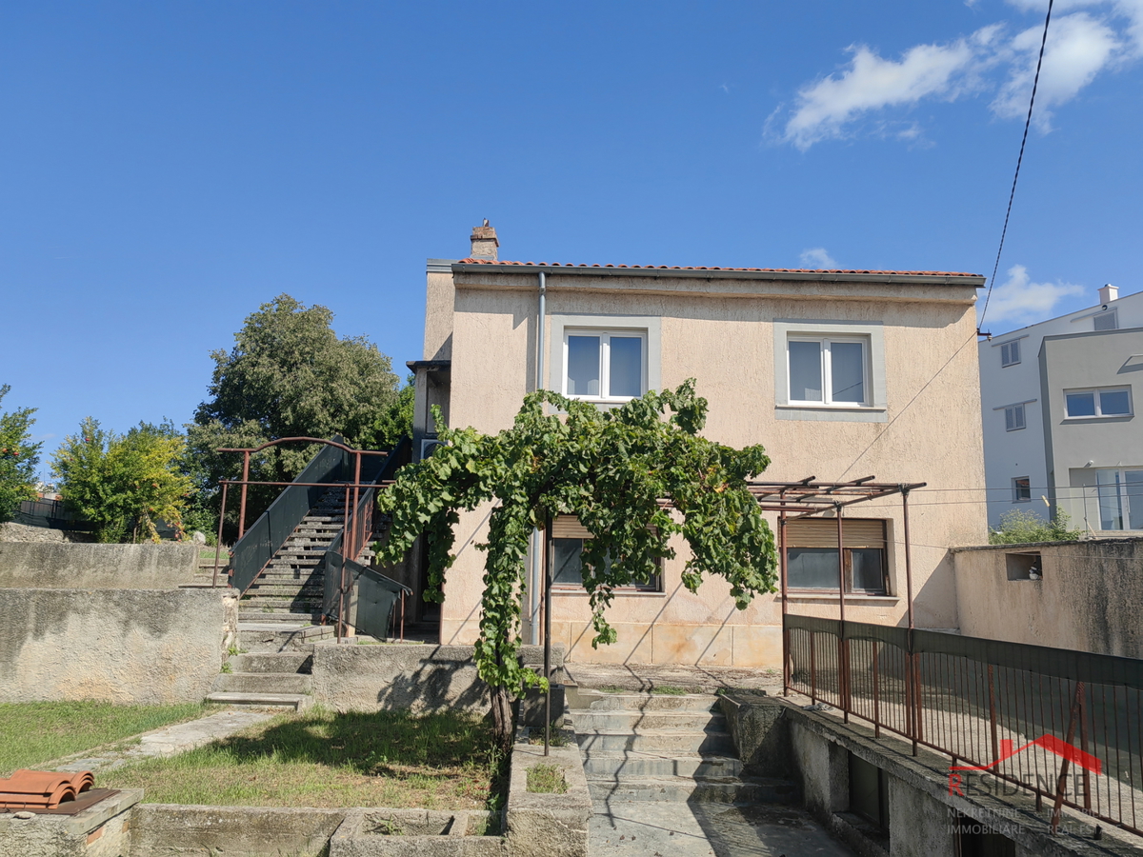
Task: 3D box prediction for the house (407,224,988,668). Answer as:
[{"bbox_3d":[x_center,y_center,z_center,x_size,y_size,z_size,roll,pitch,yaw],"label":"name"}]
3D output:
[{"bbox_3d":[1.654,0.263,17.920,9.500,7.950,9.000,1,-9,-1],"label":"house"}]

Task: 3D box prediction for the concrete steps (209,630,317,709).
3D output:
[{"bbox_3d":[-3.554,2.760,10.320,1.100,0.760,1.300,1,-9,-1],"label":"concrete steps"}]

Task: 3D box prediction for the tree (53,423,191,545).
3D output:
[{"bbox_3d":[-7.715,0.913,15.380,2.400,2.250,2.400,1,-9,-1],"label":"tree"}]

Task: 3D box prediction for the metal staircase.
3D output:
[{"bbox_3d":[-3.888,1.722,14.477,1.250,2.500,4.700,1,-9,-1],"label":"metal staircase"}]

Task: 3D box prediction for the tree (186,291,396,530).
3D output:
[{"bbox_3d":[-6.650,-0.303,21.166,5.000,5.800,5.000,1,-9,-1],"label":"tree"}]

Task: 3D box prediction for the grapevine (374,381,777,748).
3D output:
[{"bbox_3d":[-0.138,1.266,7.999,3.440,3.100,2.600,1,-9,-1],"label":"grapevine"}]

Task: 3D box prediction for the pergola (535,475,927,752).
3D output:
[{"bbox_3d":[1.196,1.715,8.642,3.090,2.200,3.650,1,-9,-1],"label":"pergola"}]

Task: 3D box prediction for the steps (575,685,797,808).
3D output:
[{"bbox_3d":[1.016,3.397,9.688,2.380,0.840,1.750,1,-9,-1],"label":"steps"}]

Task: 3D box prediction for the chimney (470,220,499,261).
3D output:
[{"bbox_3d":[-1.685,-3.488,17.163,0.487,0.882,0.480,1,-9,-1],"label":"chimney"}]

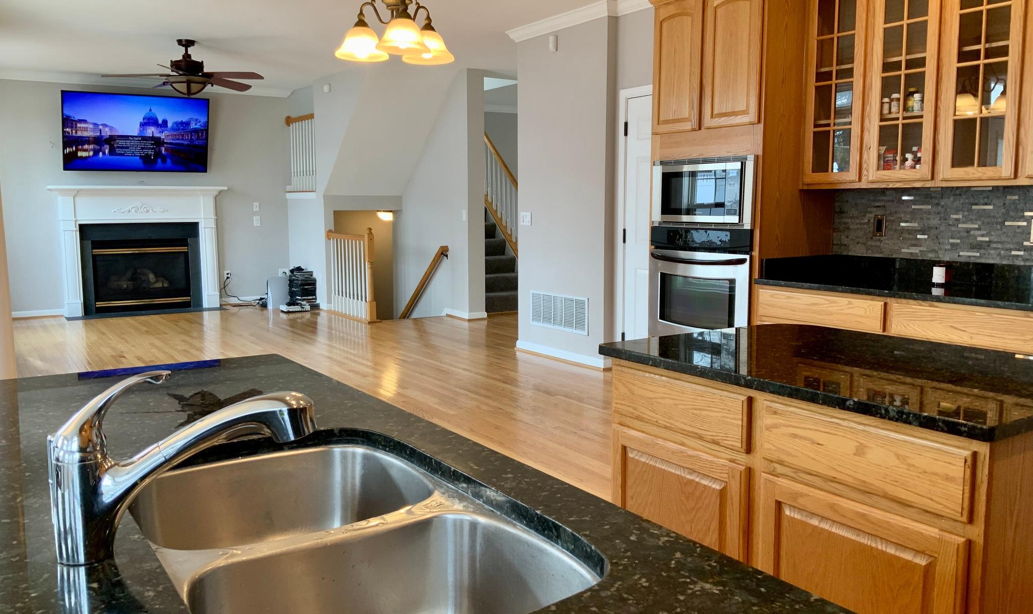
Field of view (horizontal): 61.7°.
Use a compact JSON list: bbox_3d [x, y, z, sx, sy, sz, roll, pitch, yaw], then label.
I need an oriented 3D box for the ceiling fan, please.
[{"bbox_3d":[-2.875,-2.088,7.551,1.370,0.490,1.370,-5,8,-33],"label":"ceiling fan"}]

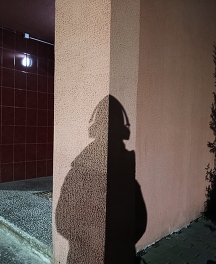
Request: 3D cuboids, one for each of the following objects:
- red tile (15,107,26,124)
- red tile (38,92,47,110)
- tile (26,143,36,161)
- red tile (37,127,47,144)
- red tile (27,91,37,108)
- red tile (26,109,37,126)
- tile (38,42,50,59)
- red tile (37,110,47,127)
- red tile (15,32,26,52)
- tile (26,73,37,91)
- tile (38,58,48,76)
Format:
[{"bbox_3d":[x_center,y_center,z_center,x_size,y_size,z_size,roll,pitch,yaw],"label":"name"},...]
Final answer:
[{"bbox_3d":[-1.459,-0.255,3.866,0.010,0.300,0.200,1,0,44],"label":"red tile"},{"bbox_3d":[-1.173,-0.554,4.154,0.010,0.300,0.200,1,0,44],"label":"red tile"},{"bbox_3d":[-1.327,0.350,4.013,0.010,0.300,0.200,1,0,44],"label":"tile"},{"bbox_3d":[-1.181,0.050,4.157,0.010,0.300,0.200,1,0,44],"label":"red tile"},{"bbox_3d":[-1.315,-0.554,4.012,0.012,0.300,0.200,1,0,44],"label":"red tile"},{"bbox_3d":[-1.310,-0.251,3.992,0.200,0.300,0.010,0,1,-45],"label":"red tile"},{"bbox_3d":[-1.146,-1.454,4.119,0.200,0.300,0.010,0,1,-45],"label":"tile"},{"bbox_3d":[-1.174,-0.253,4.149,0.010,0.300,0.200,2,1,43],"label":"red tile"},{"bbox_3d":[-1.442,-1.463,3.861,0.010,0.300,0.200,1,0,44],"label":"red tile"},{"bbox_3d":[-1.304,-0.856,3.996,0.010,0.300,0.200,2,1,43],"label":"tile"},{"bbox_3d":[-1.165,-1.158,4.152,0.010,0.300,0.200,1,0,44],"label":"tile"}]

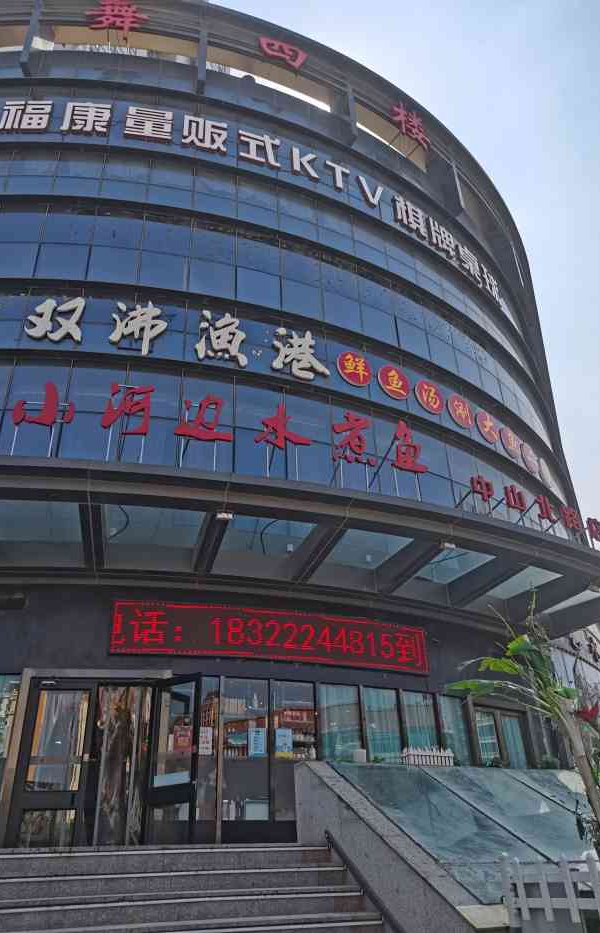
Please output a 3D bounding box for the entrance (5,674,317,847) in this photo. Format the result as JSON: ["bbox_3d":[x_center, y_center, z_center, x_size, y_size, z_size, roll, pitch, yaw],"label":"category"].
[{"bbox_3d":[-1.756,4.101,9.941,4.300,2.300,0.450,6,-31,-14],"label":"entrance"}]

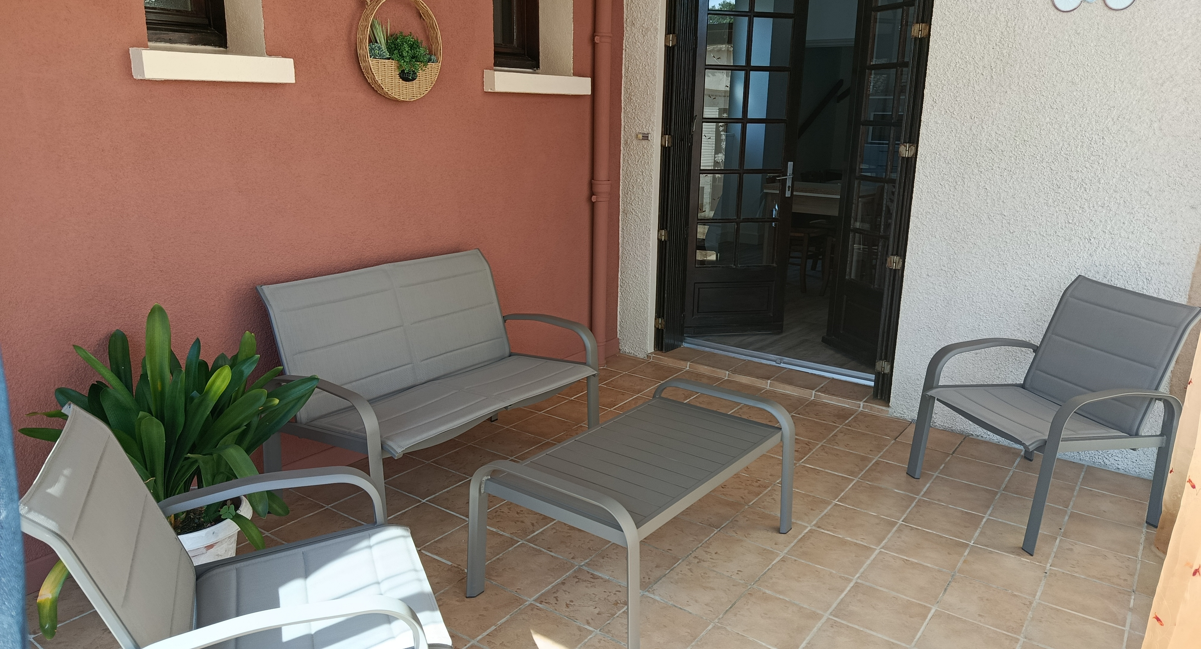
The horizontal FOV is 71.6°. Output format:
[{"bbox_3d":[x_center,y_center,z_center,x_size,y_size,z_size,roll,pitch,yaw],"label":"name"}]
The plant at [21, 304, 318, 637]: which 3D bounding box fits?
[{"bbox_3d":[-1.258,0.373,2.501,0.693,0.882,0.743,1,14,0],"label":"plant"}]

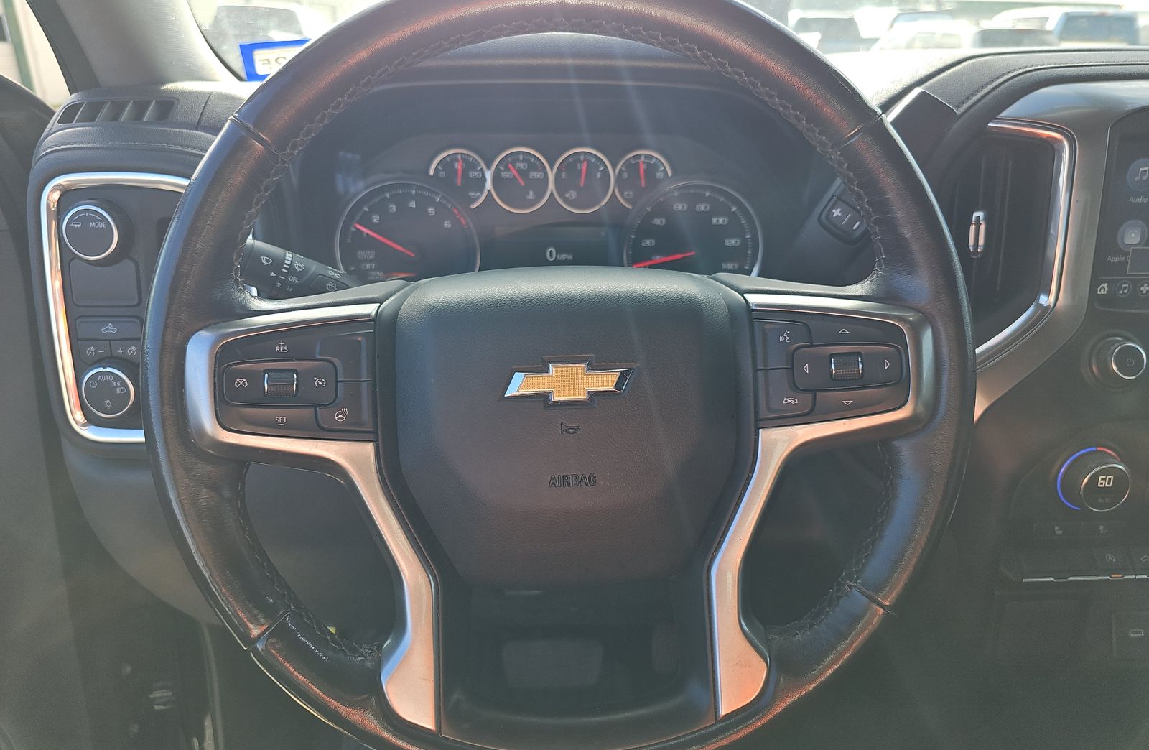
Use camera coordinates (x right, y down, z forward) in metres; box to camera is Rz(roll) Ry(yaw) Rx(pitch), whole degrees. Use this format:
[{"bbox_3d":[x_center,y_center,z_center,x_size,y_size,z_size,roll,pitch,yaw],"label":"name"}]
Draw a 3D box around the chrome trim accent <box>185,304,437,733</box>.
[{"bbox_3d":[-0.127,0.069,0.368,0.121,0.207,0.033,-2,0,0],"label":"chrome trim accent"}]

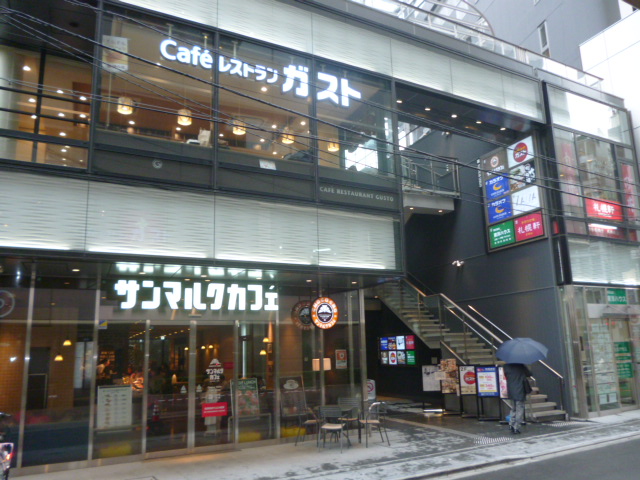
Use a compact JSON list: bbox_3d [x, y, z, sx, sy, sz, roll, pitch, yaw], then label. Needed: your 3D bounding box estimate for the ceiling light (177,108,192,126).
[{"bbox_3d":[-2.646,-2.399,10.139,0.270,0.230,0.270,5,-13,-29],"label":"ceiling light"}]

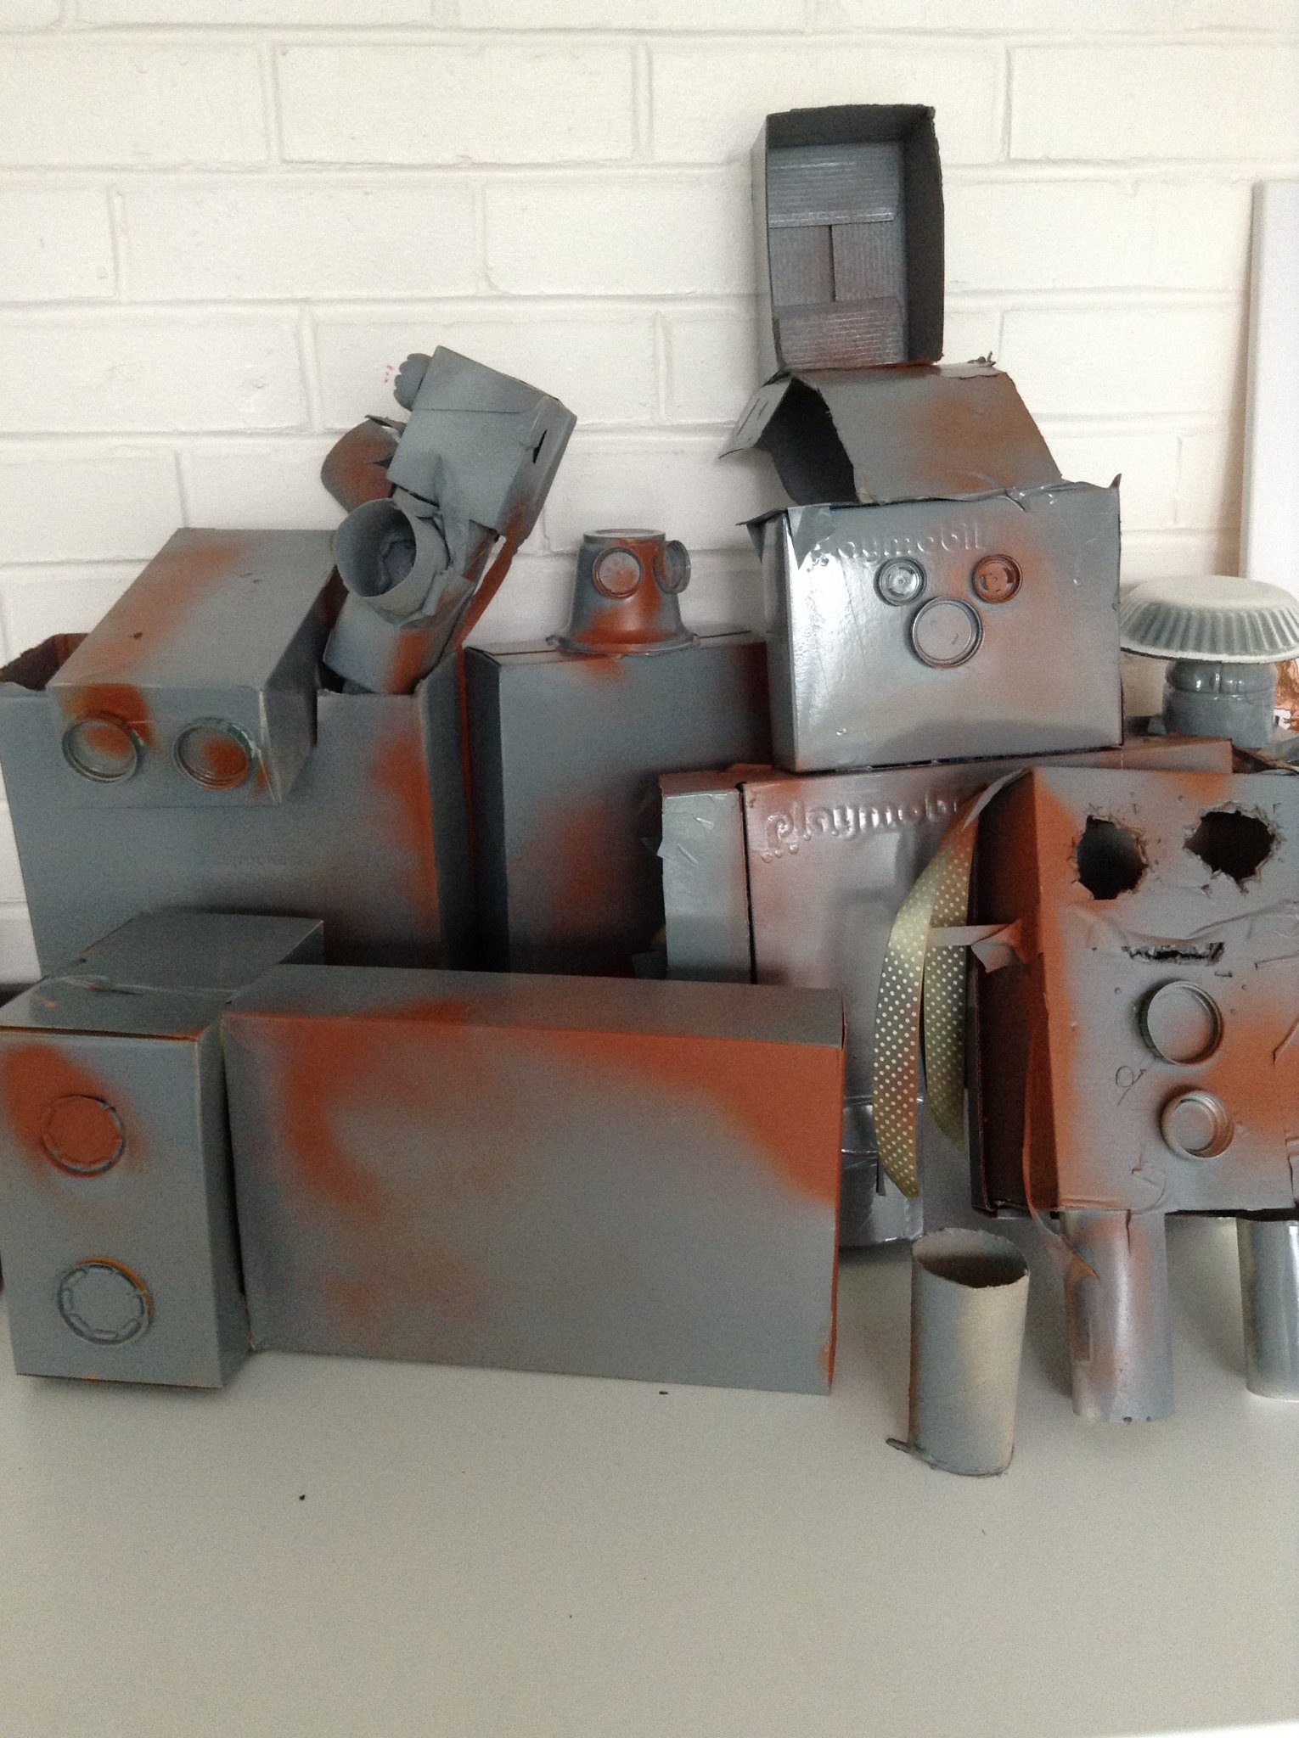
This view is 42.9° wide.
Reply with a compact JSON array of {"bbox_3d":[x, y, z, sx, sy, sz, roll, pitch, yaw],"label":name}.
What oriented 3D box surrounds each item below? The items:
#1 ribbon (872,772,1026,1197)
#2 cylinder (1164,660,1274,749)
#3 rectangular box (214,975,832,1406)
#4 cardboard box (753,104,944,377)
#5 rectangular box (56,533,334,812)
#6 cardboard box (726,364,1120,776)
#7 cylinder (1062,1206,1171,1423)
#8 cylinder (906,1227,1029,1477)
[{"bbox_3d":[0.140,0.054,0.774,0.060,0.205,0.050,-2,18,-6],"label":"ribbon"},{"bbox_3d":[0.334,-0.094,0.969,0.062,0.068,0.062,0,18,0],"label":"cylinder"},{"bbox_3d":[-0.051,0.147,0.801,0.281,0.179,0.067,2,18,7],"label":"rectangular box"},{"bbox_3d":[0.098,-0.316,0.842,0.080,0.114,0.089,-4,15,-1],"label":"cardboard box"},{"bbox_3d":[-0.235,-0.118,0.919,0.107,0.066,0.217,1,32,3],"label":"rectangular box"},{"bbox_3d":[0.145,-0.162,0.881,0.198,0.205,0.066,-5,9,-9],"label":"cardboard box"},{"bbox_3d":[0.221,0.196,0.760,0.047,0.107,0.047,0,18,0],"label":"cylinder"},{"bbox_3d":[0.140,0.214,0.726,0.048,0.096,0.048,0,18,0],"label":"cylinder"}]

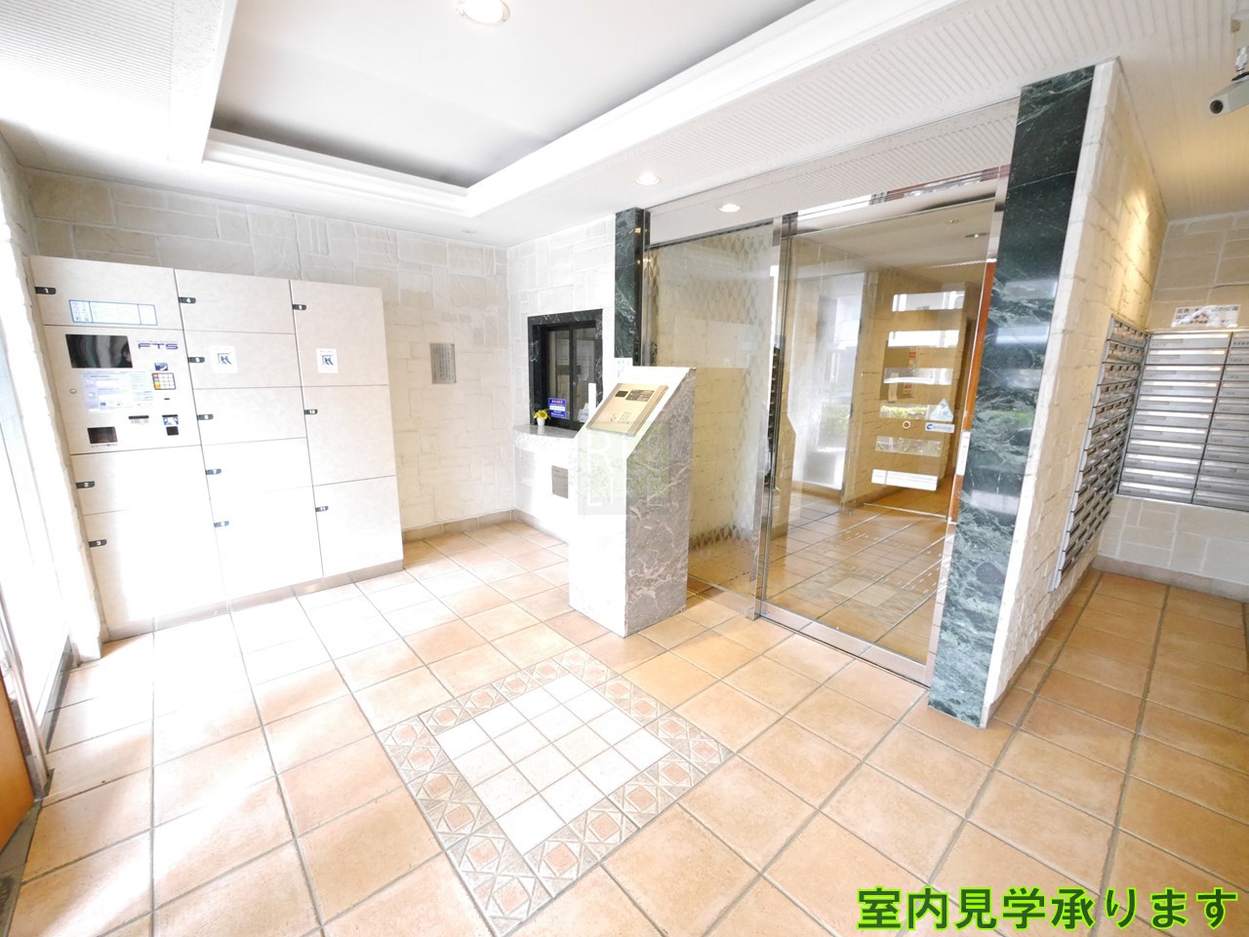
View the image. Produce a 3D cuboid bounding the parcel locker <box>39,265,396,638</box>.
[{"bbox_3d":[-2.280,-0.160,3.100,1.470,1.880,0.550,-9,15,-41],"label":"parcel locker"}]

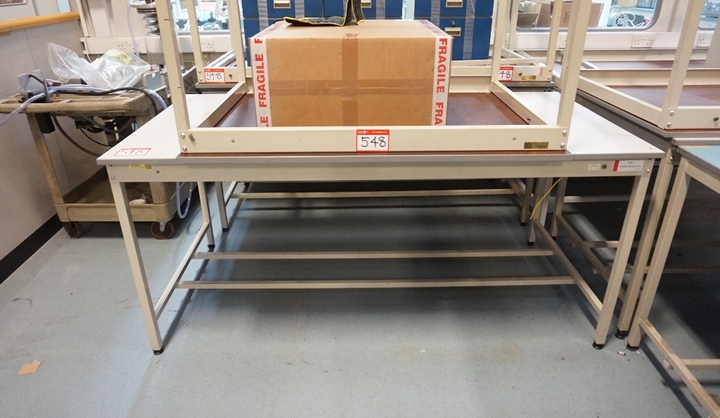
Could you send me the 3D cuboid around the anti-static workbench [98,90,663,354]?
[{"bbox_3d":[0.071,0.011,2.145,1.830,0.840,0.915,-1,26,0],"label":"anti-static workbench"}]

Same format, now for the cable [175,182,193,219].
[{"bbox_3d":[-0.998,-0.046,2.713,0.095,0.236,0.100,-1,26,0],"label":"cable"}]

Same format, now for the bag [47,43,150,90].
[{"bbox_3d":[-1.363,-0.768,2.584,0.480,0.215,0.280,-1,26,0],"label":"bag"}]

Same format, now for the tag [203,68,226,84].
[{"bbox_3d":[-0.762,-0.701,2.526,0.104,0.074,0.005,-1,26,0],"label":"tag"}]

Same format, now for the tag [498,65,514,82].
[{"bbox_3d":[0.748,-0.707,2.510,0.104,0.074,0.005,-1,26,0],"label":"tag"}]

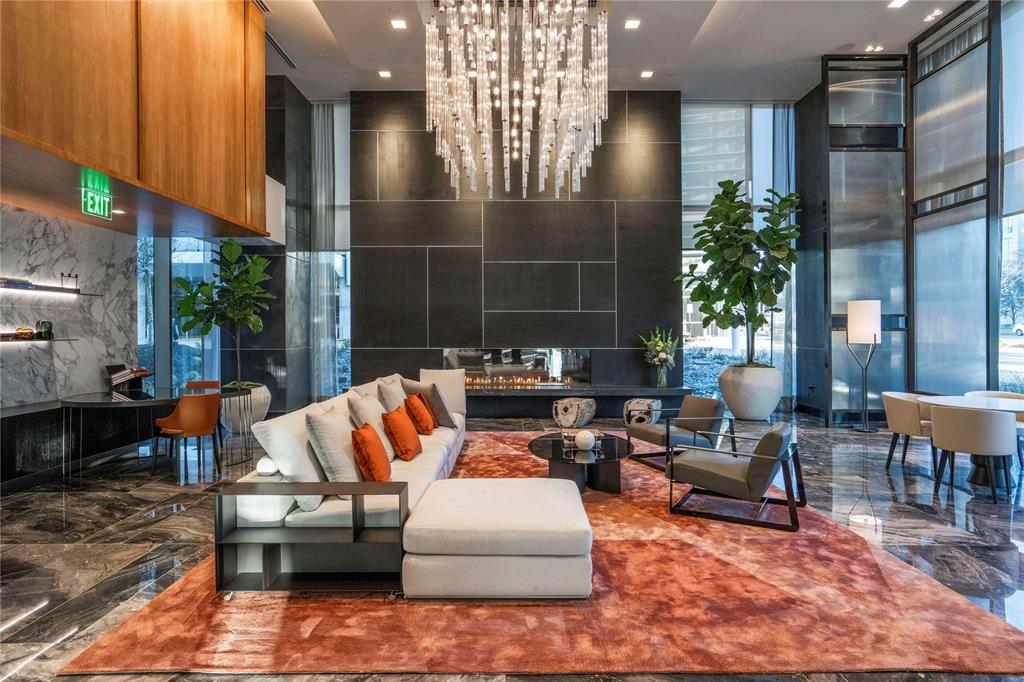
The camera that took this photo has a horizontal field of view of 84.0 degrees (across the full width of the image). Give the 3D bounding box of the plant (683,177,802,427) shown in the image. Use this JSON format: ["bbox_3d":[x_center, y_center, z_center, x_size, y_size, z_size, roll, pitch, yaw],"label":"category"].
[{"bbox_3d":[3.680,-0.655,9.200,1.820,3.780,1.600,0,1,0],"label":"plant"}]

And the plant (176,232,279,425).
[{"bbox_3d":[-3.980,-0.063,7.900,1.320,2.620,1.150,0,1,0],"label":"plant"}]

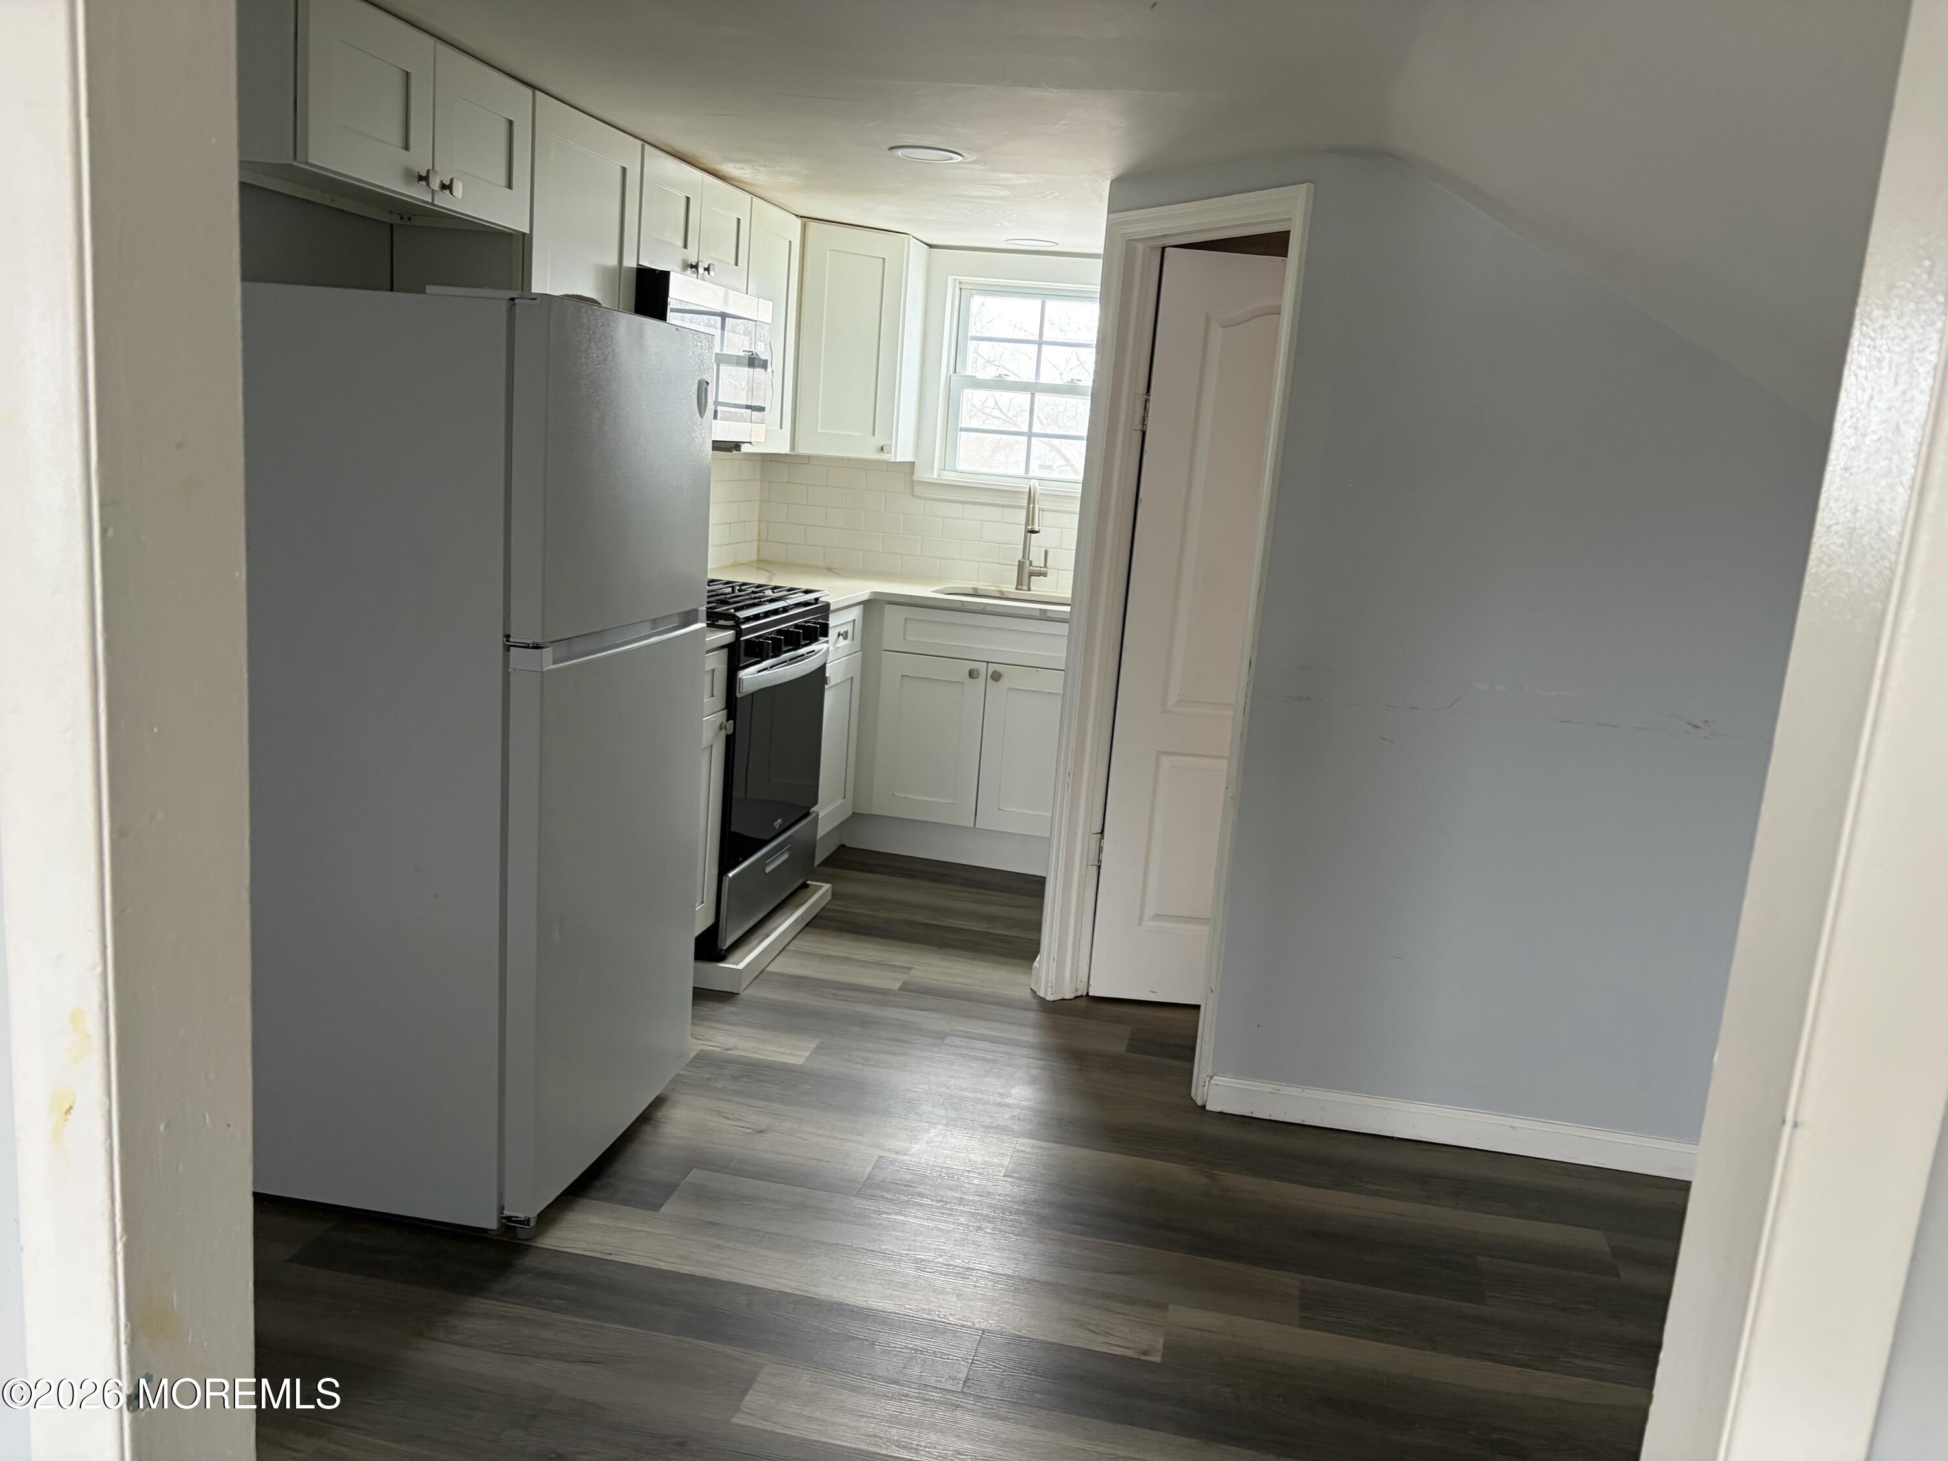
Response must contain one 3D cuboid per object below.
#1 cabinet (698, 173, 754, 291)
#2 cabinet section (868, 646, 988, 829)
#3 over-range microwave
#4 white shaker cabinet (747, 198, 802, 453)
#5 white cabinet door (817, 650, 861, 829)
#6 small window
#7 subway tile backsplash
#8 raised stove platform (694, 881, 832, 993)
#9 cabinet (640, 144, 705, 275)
[{"bbox_3d":[-0.870,-1.449,4.290,0.320,0.303,0.381,7,12,11],"label":"cabinet"},{"bbox_3d":[-0.152,0.031,5.038,0.367,0.577,0.023,7,12,11],"label":"cabinet section"},{"bbox_3d":[-0.903,-1.051,4.156,0.400,0.422,0.762,7,12,11],"label":"over-range microwave"},{"bbox_3d":[-0.801,-1.296,4.730,0.320,0.766,0.439,7,12,11],"label":"white shaker cabinet"},{"bbox_3d":[-0.463,0.047,4.837,0.025,0.577,0.442,7,12,11],"label":"white cabinet door"},{"bbox_3d":[0.219,-1.266,5.394,0.633,0.683,0.090,7,12,11],"label":"small window"},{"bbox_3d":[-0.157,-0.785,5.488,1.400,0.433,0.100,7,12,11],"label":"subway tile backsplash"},{"bbox_3d":[-0.598,0.578,4.216,0.150,0.063,0.795,7,12,11],"label":"raised stove platform"},{"bbox_3d":[-0.951,-1.382,3.924,0.320,0.303,0.381,7,12,11],"label":"cabinet"}]

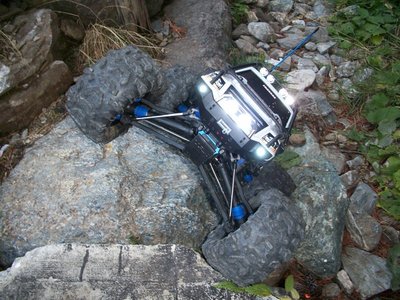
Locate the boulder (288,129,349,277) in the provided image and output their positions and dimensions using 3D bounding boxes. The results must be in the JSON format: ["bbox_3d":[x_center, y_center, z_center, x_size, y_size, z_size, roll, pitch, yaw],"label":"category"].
[{"bbox_3d":[0.268,0.143,1.070,0.190,0.190,0.360,0,40,0],"label":"boulder"}]

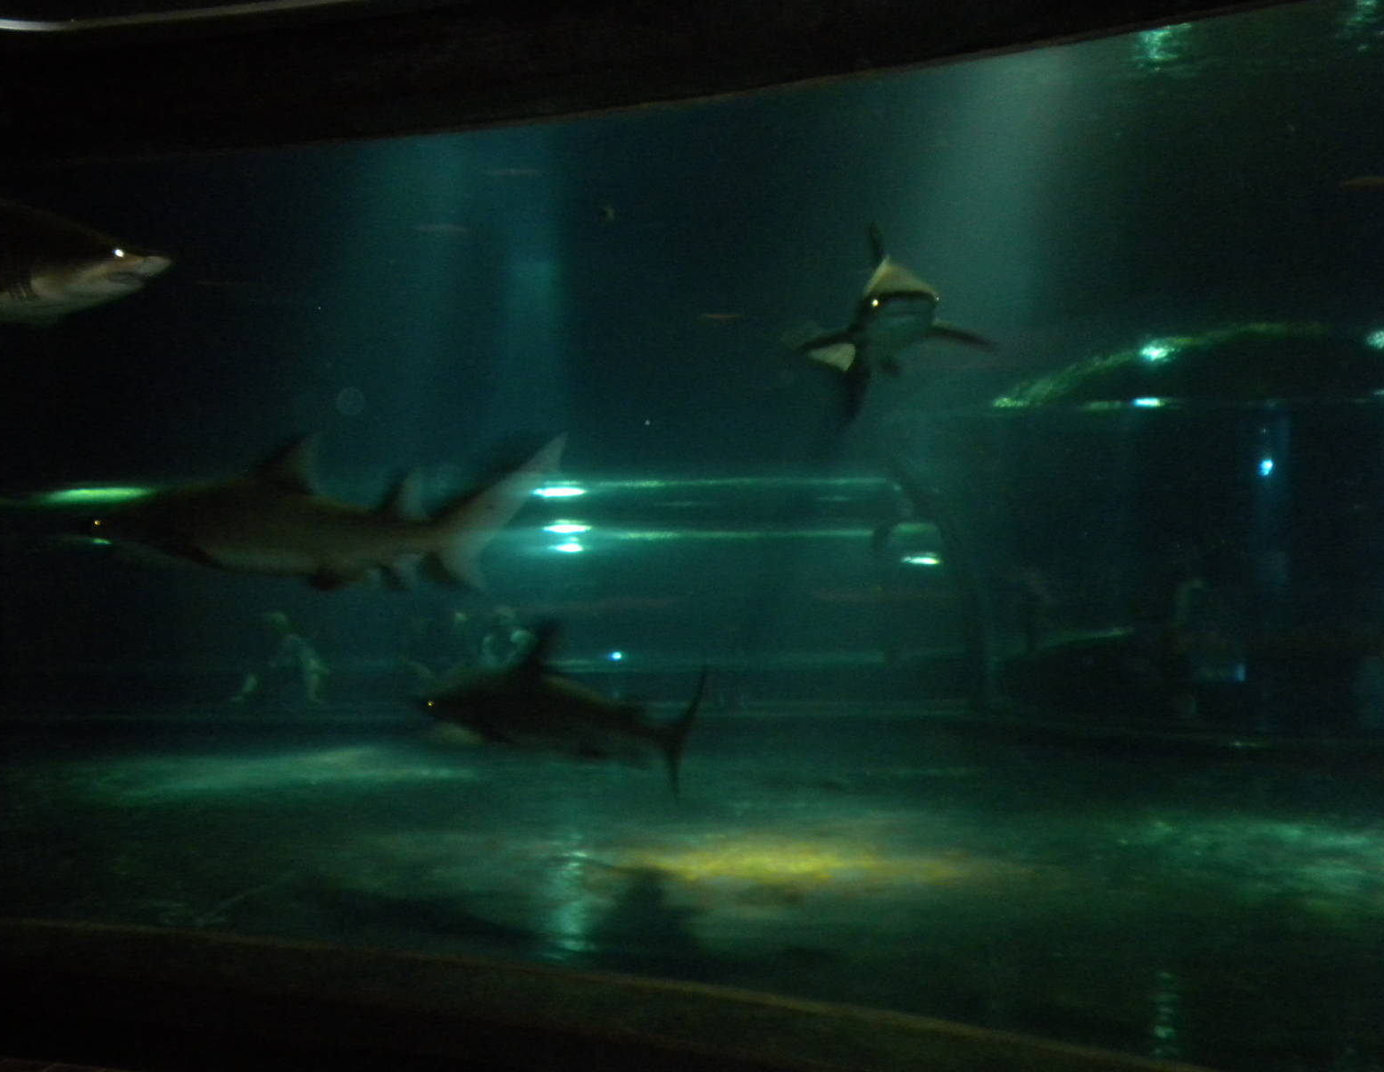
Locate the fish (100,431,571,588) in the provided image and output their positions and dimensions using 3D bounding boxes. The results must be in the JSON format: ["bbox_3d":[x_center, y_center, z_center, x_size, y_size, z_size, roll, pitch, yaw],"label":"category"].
[{"bbox_3d":[-1.720,-0.110,7.000,2.300,0.700,0.680,0,1,7],"label":"fish"}]

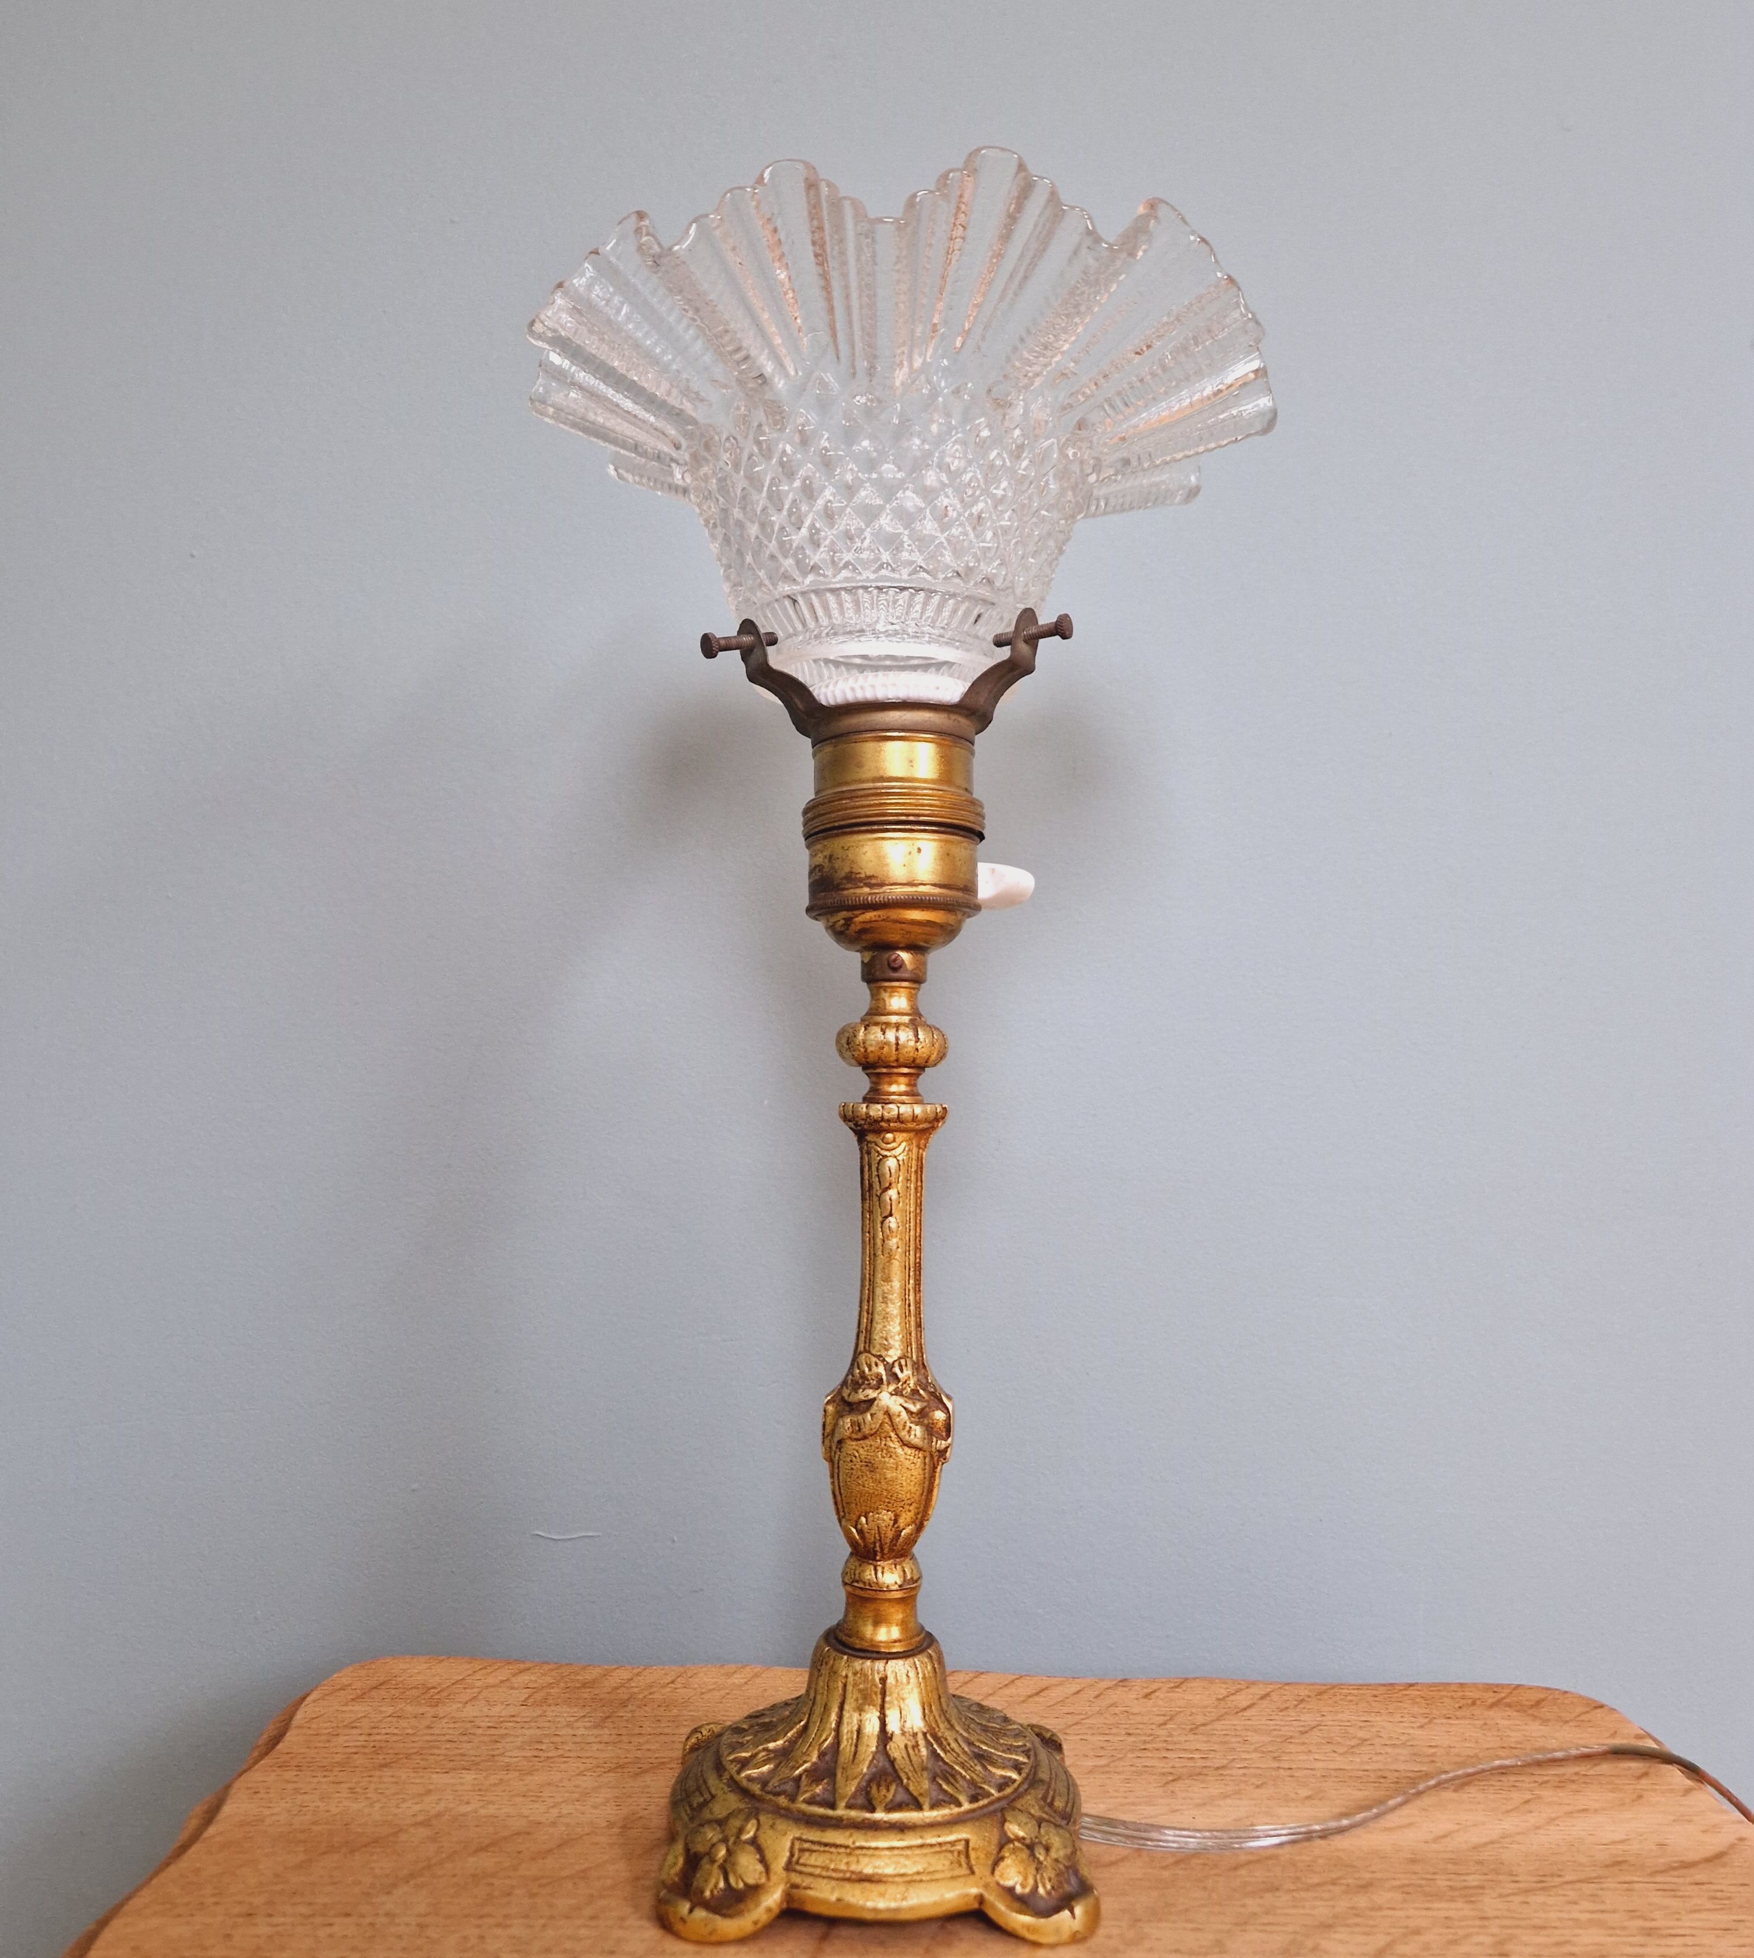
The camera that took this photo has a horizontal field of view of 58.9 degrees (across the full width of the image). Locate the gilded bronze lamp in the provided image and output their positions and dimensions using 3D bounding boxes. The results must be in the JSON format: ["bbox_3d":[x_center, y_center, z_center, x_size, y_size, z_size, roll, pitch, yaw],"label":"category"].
[{"bbox_3d":[0.003,0.027,0.388,0.185,0.370,0.185,1,-4,0],"label":"gilded bronze lamp"}]

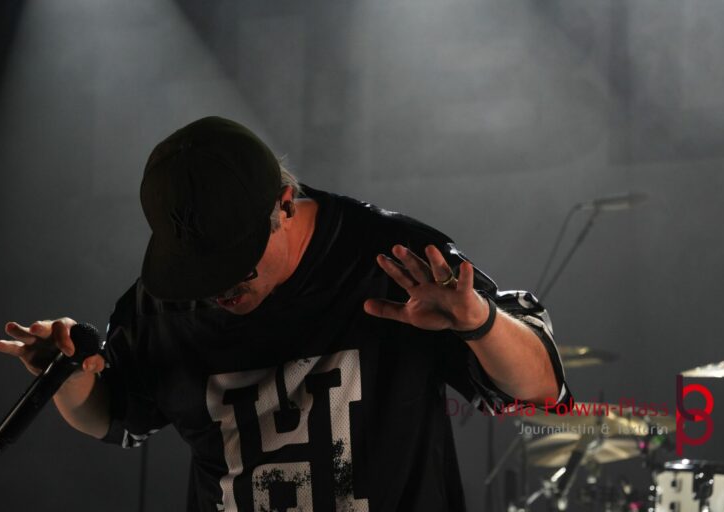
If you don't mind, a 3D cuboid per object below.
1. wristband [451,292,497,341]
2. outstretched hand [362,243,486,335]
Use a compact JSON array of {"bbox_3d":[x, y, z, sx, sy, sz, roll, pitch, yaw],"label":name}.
[{"bbox_3d":[0.155,0.084,3.090,0.056,0.070,0.018,43,0,40],"label":"wristband"},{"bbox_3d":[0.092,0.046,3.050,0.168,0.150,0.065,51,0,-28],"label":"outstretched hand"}]

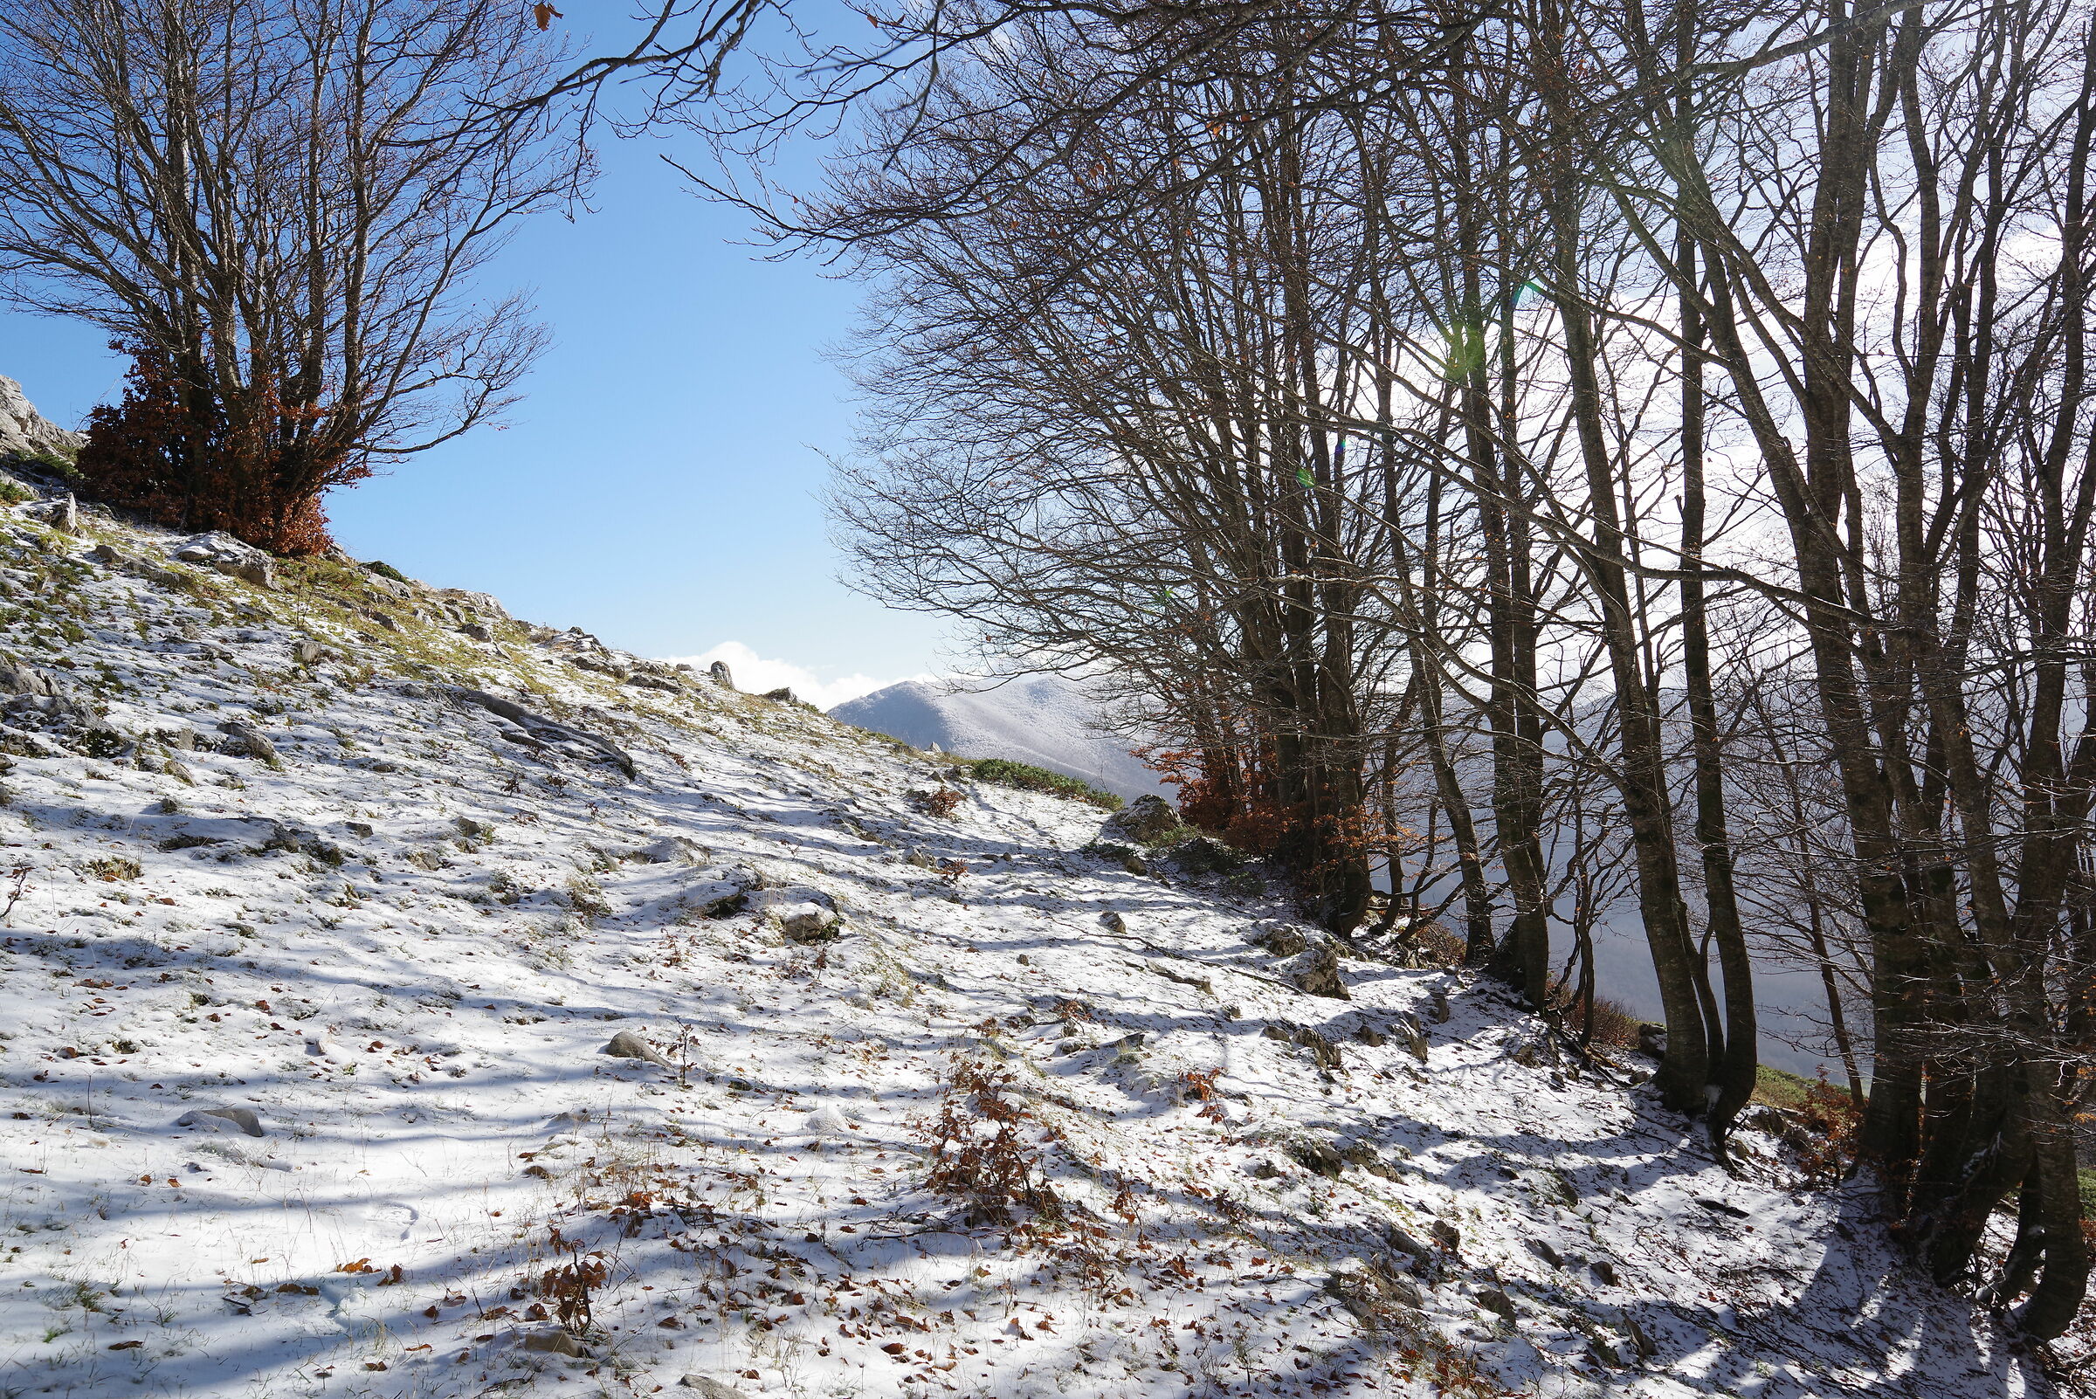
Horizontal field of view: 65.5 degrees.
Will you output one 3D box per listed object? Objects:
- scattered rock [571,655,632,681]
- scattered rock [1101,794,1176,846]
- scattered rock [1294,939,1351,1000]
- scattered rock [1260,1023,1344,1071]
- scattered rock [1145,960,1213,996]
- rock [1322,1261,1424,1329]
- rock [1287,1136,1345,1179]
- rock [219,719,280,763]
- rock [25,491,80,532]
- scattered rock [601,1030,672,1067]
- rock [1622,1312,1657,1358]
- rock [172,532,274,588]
[{"bbox_3d":[-5.592,-0.400,20.435,0.756,0.322,0.616,0,-2,-15],"label":"scattered rock"},{"bbox_3d":[1.425,1.858,25.341,1.160,0.750,1.059,0,-1,3],"label":"scattered rock"},{"bbox_3d":[2.237,2.211,13.300,0.440,0.423,0.431,0,0,0],"label":"scattered rock"},{"bbox_3d":[1.541,2.095,9.839,0.489,0.264,0.397,0,-2,9],"label":"scattered rock"},{"bbox_3d":[0.946,1.992,11.700,0.456,0.214,0.329,0,0,0],"label":"scattered rock"},{"bbox_3d":[1.072,1.963,5.378,0.314,0.180,0.254,0,-2,11],"label":"rock"},{"bbox_3d":[1.219,2.085,7.400,0.267,0.144,0.220,0,0,0],"label":"rock"},{"bbox_3d":[-3.942,0.206,8.034,0.297,0.207,0.242,1,-2,-26],"label":"rock"},{"bbox_3d":[-9.381,-1.768,15.376,0.479,0.348,0.391,1,-2,-31],"label":"rock"},{"bbox_3d":[-1.566,1.330,6.200,0.266,0.104,0.192,0,0,0],"label":"scattered rock"},{"bbox_3d":[2.192,2.358,6.045,0.124,0.140,0.151,-1,-2,20],"label":"rock"},{"bbox_3d":[-11.377,-1.932,22.500,1.359,0.768,0.980,0,0,0],"label":"rock"}]

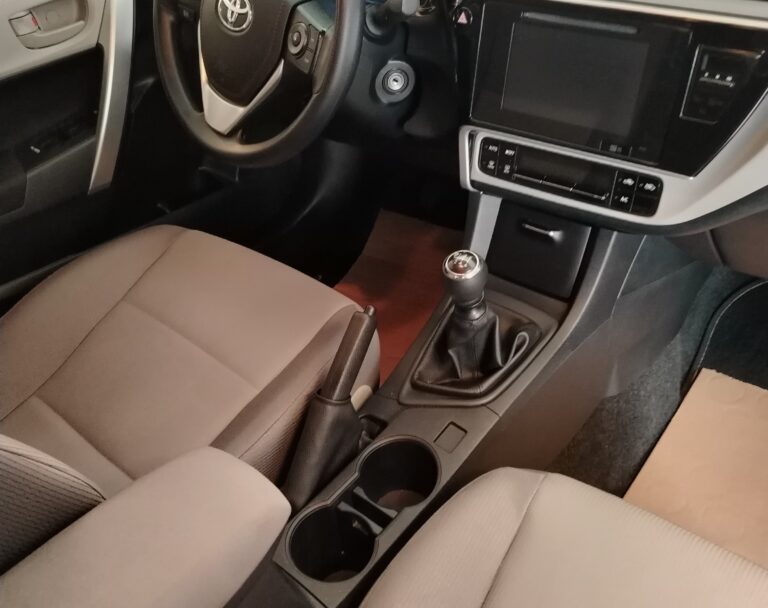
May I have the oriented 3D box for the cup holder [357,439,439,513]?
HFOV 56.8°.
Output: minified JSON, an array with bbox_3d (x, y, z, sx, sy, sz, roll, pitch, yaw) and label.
[{"bbox_3d":[0.019,0.197,0.731,0.082,0.072,0.082,-5,40,4],"label":"cup holder"}]

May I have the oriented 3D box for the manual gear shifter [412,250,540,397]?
[{"bbox_3d":[0.091,0.003,0.769,0.100,0.140,0.155,25,49,33],"label":"manual gear shifter"}]

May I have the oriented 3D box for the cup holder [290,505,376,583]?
[{"bbox_3d":[-0.043,0.254,0.683,0.082,0.085,0.082,-5,40,4],"label":"cup holder"}]

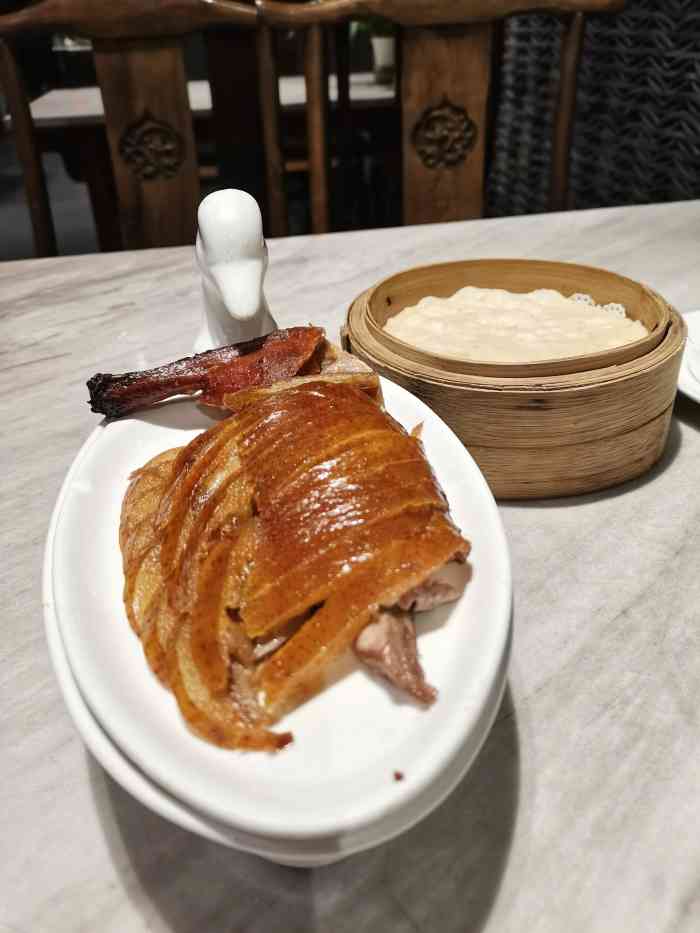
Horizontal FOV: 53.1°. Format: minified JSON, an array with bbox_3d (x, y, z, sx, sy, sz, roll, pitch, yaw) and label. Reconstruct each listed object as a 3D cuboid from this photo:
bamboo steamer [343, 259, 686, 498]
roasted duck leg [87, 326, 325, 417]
[{"bbox_3d":[0.096,-0.066,0.430,0.195,0.071,0.195,-4,33,0],"label":"bamboo steamer"},{"bbox_3d":[-0.066,-0.046,0.340,0.113,0.034,0.038,-10,34,-9],"label":"roasted duck leg"}]

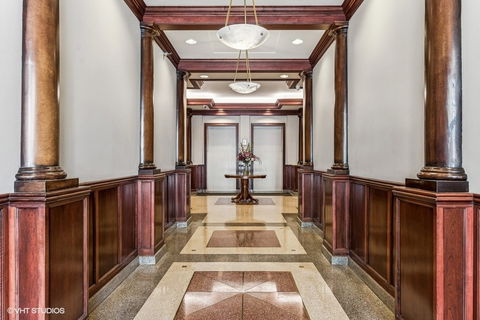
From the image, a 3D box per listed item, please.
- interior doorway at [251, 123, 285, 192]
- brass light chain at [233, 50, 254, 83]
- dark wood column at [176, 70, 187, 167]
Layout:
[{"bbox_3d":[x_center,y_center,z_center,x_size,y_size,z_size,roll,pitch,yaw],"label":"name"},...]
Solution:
[{"bbox_3d":[0.992,-0.095,10.472,1.220,2.451,0.148,0,0,1],"label":"interior doorway"},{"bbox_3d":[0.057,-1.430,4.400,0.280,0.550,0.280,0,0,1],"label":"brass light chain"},{"bbox_3d":[-1.075,-0.750,5.330,0.200,1.750,0.210,0,0,1],"label":"dark wood column"}]

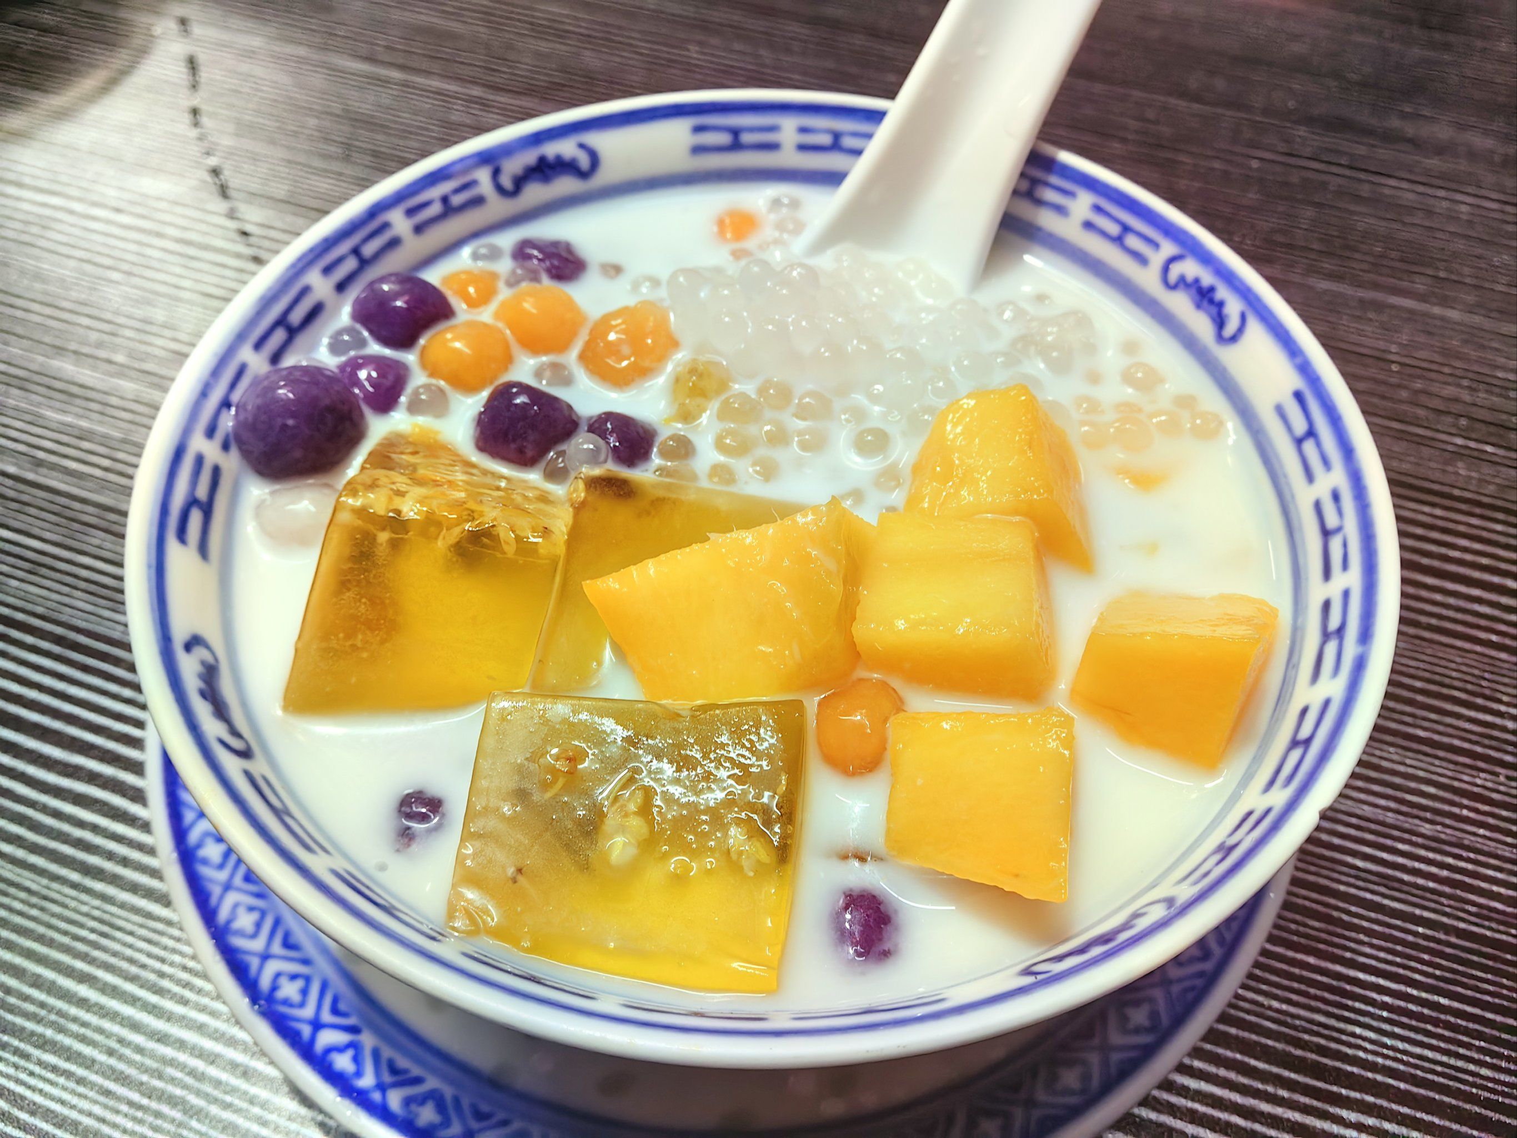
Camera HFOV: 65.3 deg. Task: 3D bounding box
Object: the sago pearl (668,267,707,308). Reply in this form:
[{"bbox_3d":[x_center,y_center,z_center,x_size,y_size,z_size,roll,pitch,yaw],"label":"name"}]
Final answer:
[{"bbox_3d":[-0.010,-0.039,0.163,0.006,0.006,0.006,1,53,0],"label":"sago pearl"}]

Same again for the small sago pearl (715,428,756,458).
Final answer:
[{"bbox_3d":[-0.003,-0.016,0.154,0.005,0.004,0.005,0,53,0],"label":"small sago pearl"}]

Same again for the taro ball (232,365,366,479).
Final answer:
[{"bbox_3d":[-0.059,-0.019,0.152,0.016,0.014,0.016,0,53,0],"label":"taro ball"}]

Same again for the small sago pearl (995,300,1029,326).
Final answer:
[{"bbox_3d":[0.035,-0.035,0.165,0.005,0.004,0.004,0,53,0],"label":"small sago pearl"}]

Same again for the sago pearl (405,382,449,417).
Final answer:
[{"bbox_3d":[-0.045,-0.023,0.159,0.005,0.005,0.005,0,53,0],"label":"sago pearl"}]

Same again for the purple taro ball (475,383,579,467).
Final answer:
[{"bbox_3d":[-0.030,-0.019,0.152,0.013,0.011,0.012,0,53,0],"label":"purple taro ball"}]

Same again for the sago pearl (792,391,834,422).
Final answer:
[{"bbox_3d":[0.007,-0.021,0.154,0.005,0.005,0.005,0,53,0],"label":"sago pearl"}]

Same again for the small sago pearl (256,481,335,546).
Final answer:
[{"bbox_3d":[-0.058,-0.006,0.148,0.011,0.008,0.010,0,53,0],"label":"small sago pearl"}]

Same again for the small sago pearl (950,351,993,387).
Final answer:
[{"bbox_3d":[0.029,-0.027,0.160,0.005,0.005,0.005,0,53,0],"label":"small sago pearl"}]

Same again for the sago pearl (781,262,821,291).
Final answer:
[{"bbox_3d":[0.006,-0.040,0.165,0.006,0.005,0.005,0,53,0],"label":"sago pearl"}]

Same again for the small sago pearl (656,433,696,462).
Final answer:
[{"bbox_3d":[-0.011,-0.015,0.150,0.005,0.005,0.005,0,53,0],"label":"small sago pearl"}]

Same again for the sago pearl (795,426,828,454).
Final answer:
[{"bbox_3d":[0.007,-0.016,0.151,0.004,0.004,0.004,0,53,0],"label":"sago pearl"}]

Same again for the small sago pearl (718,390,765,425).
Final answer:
[{"bbox_3d":[-0.002,-0.021,0.154,0.006,0.005,0.005,0,53,0],"label":"small sago pearl"}]

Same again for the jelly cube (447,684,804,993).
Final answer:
[{"bbox_3d":[-0.012,0.029,0.122,0.031,0.015,0.027,3,53,1],"label":"jelly cube"}]

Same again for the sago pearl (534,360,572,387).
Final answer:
[{"bbox_3d":[-0.028,-0.026,0.159,0.005,0.005,0.005,1,53,0],"label":"sago pearl"}]

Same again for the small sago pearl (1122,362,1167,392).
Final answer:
[{"bbox_3d":[0.053,-0.026,0.162,0.005,0.005,0.005,0,53,0],"label":"small sago pearl"}]

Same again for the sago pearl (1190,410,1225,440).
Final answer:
[{"bbox_3d":[0.059,-0.019,0.155,0.005,0.005,0.005,1,53,0],"label":"sago pearl"}]

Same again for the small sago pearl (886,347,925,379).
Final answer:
[{"bbox_3d":[0.020,-0.027,0.159,0.005,0.005,0.005,1,53,0],"label":"small sago pearl"}]

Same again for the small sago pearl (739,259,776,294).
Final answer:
[{"bbox_3d":[0.000,-0.041,0.167,0.005,0.005,0.005,0,53,0],"label":"small sago pearl"}]

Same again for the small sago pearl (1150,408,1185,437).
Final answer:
[{"bbox_3d":[0.053,-0.019,0.153,0.004,0.004,0.004,0,53,0],"label":"small sago pearl"}]

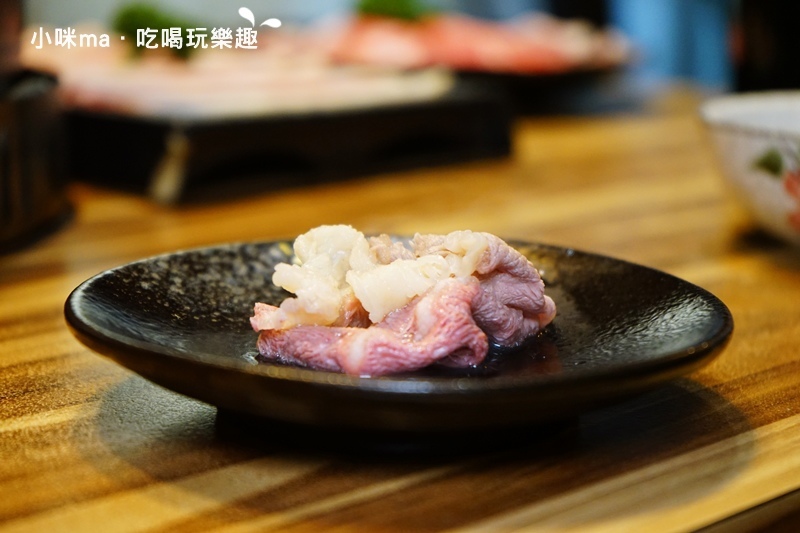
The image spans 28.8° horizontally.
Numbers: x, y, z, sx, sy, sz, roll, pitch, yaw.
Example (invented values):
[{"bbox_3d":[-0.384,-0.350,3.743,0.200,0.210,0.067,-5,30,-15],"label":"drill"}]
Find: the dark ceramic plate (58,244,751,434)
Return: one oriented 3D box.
[{"bbox_3d":[0.000,0.021,0.403,0.170,0.026,0.170,1,12,0],"label":"dark ceramic plate"}]

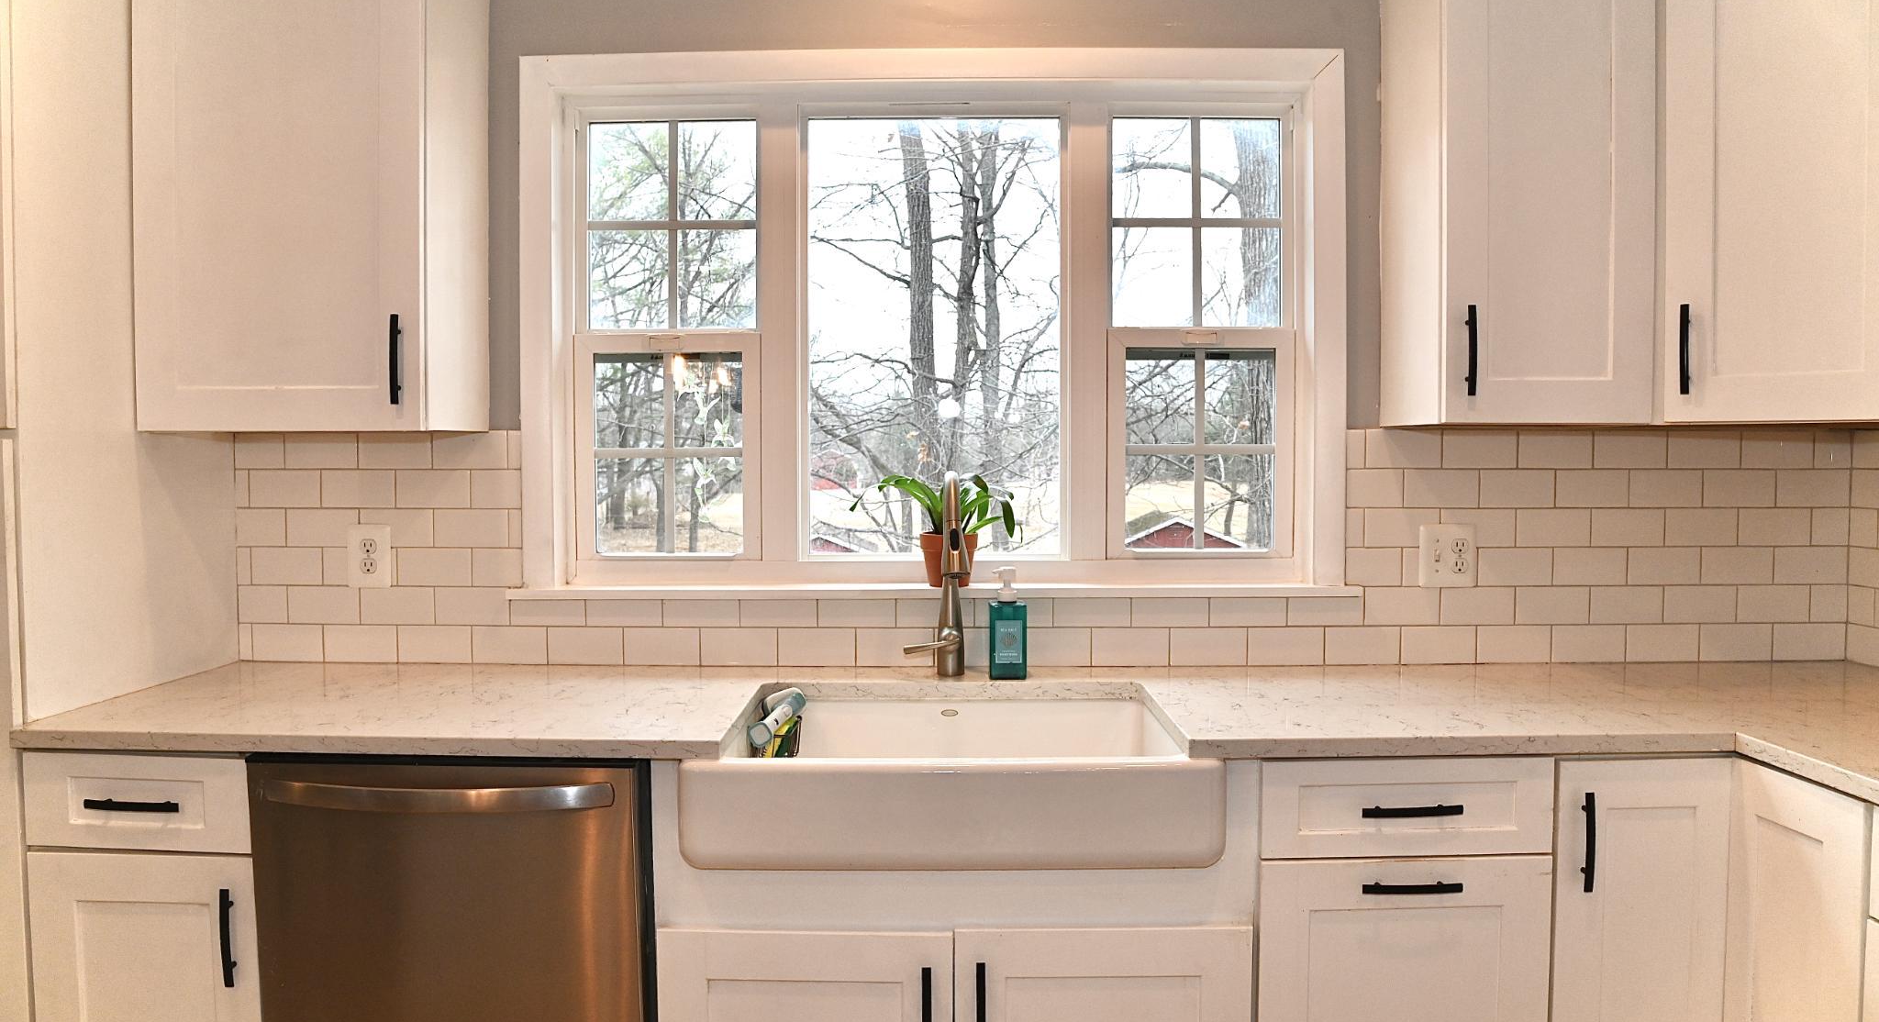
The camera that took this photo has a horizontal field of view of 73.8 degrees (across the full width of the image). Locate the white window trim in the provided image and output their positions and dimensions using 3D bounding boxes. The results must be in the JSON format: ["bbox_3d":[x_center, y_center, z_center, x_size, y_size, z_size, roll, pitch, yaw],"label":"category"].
[{"bbox_3d":[-0.015,-0.361,2.434,1.597,1.048,0.050,0,2,1],"label":"white window trim"}]

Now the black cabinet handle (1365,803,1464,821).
[{"bbox_3d":[0.681,0.431,1.795,0.145,0.013,0.033,0,2,1],"label":"black cabinet handle"}]

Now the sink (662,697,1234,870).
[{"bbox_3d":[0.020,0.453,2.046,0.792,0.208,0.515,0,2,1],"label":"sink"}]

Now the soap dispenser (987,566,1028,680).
[{"bbox_3d":[0.128,0.208,2.336,0.068,0.208,0.056,0,2,1],"label":"soap dispenser"}]

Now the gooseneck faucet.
[{"bbox_3d":[-0.008,0.122,2.256,0.122,0.386,0.260,0,2,1],"label":"gooseneck faucet"}]

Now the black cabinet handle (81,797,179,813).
[{"bbox_3d":[-1.171,0.428,1.816,0.143,0.013,0.033,0,2,1],"label":"black cabinet handle"}]

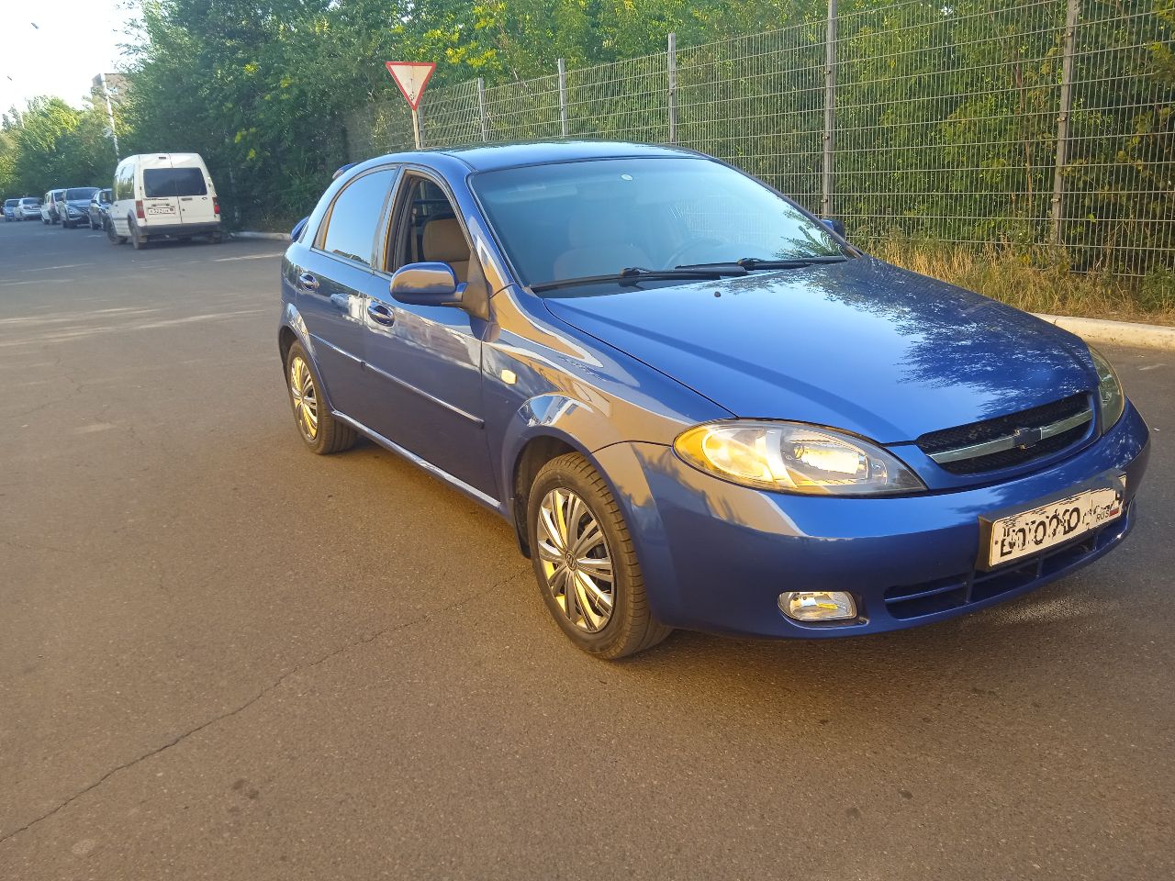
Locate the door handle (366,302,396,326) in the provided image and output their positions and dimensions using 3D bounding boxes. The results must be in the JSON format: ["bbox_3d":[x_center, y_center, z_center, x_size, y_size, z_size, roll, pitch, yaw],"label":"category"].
[{"bbox_3d":[-0.765,-0.474,3.521,0.050,0.078,0.240,-12,18,-30],"label":"door handle"}]

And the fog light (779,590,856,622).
[{"bbox_3d":[0.510,0.360,2.161,0.195,0.072,0.070,-6,16,-13],"label":"fog light"}]

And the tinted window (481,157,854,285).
[{"bbox_3d":[0.252,-0.805,3.357,1.370,0.100,0.830,-12,48,-30],"label":"tinted window"}]

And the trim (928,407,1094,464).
[{"bbox_3d":[1.062,-0.012,2.321,0.650,0.060,0.050,-12,18,-30],"label":"trim"}]

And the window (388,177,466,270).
[{"bbox_3d":[-0.580,-0.797,3.455,0.050,0.420,0.820,19,2,-35],"label":"window"}]

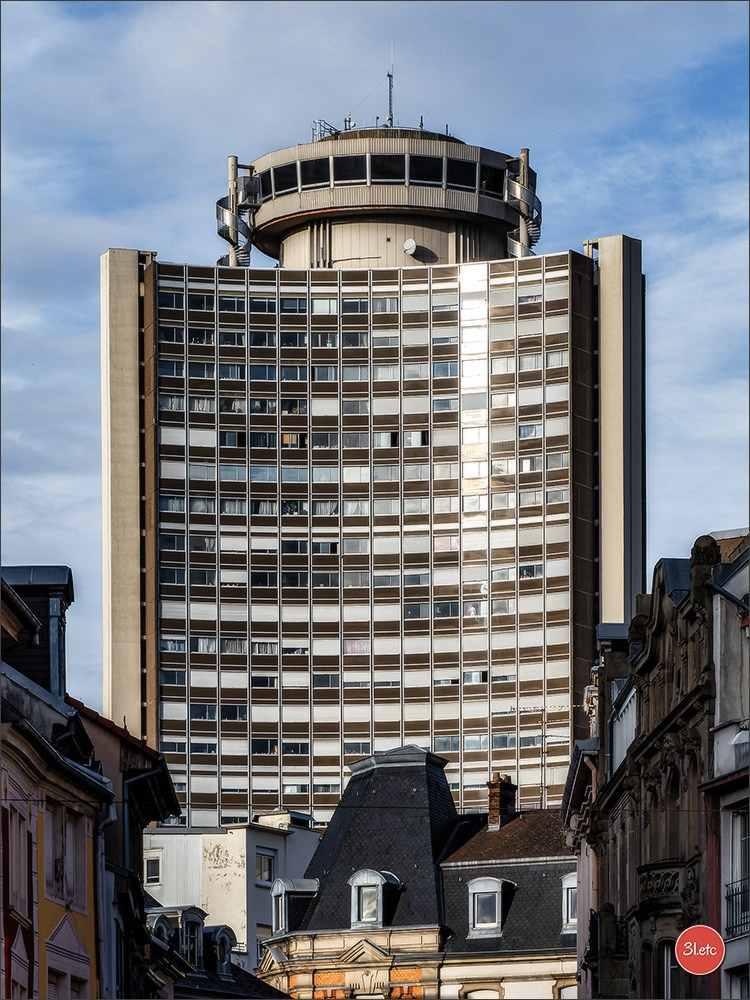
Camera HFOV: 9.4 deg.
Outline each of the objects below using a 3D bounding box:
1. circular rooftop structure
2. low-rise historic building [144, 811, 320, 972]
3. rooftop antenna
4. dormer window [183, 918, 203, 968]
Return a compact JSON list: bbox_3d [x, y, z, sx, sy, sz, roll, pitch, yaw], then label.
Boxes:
[{"bbox_3d":[0.400,-24.000,390.000,27.000,13.000,26.000,0,-7,0],"label":"circular rooftop structure"},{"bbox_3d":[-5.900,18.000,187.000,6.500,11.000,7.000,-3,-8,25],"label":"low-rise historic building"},{"bbox_3d":[1.320,-35.300,390.000,0.600,7.400,0.600,0,-7,0],"label":"rooftop antenna"},{"bbox_3d":[-7.150,17.300,178.000,0.450,1.950,1.100,-4,-8,31],"label":"dormer window"}]

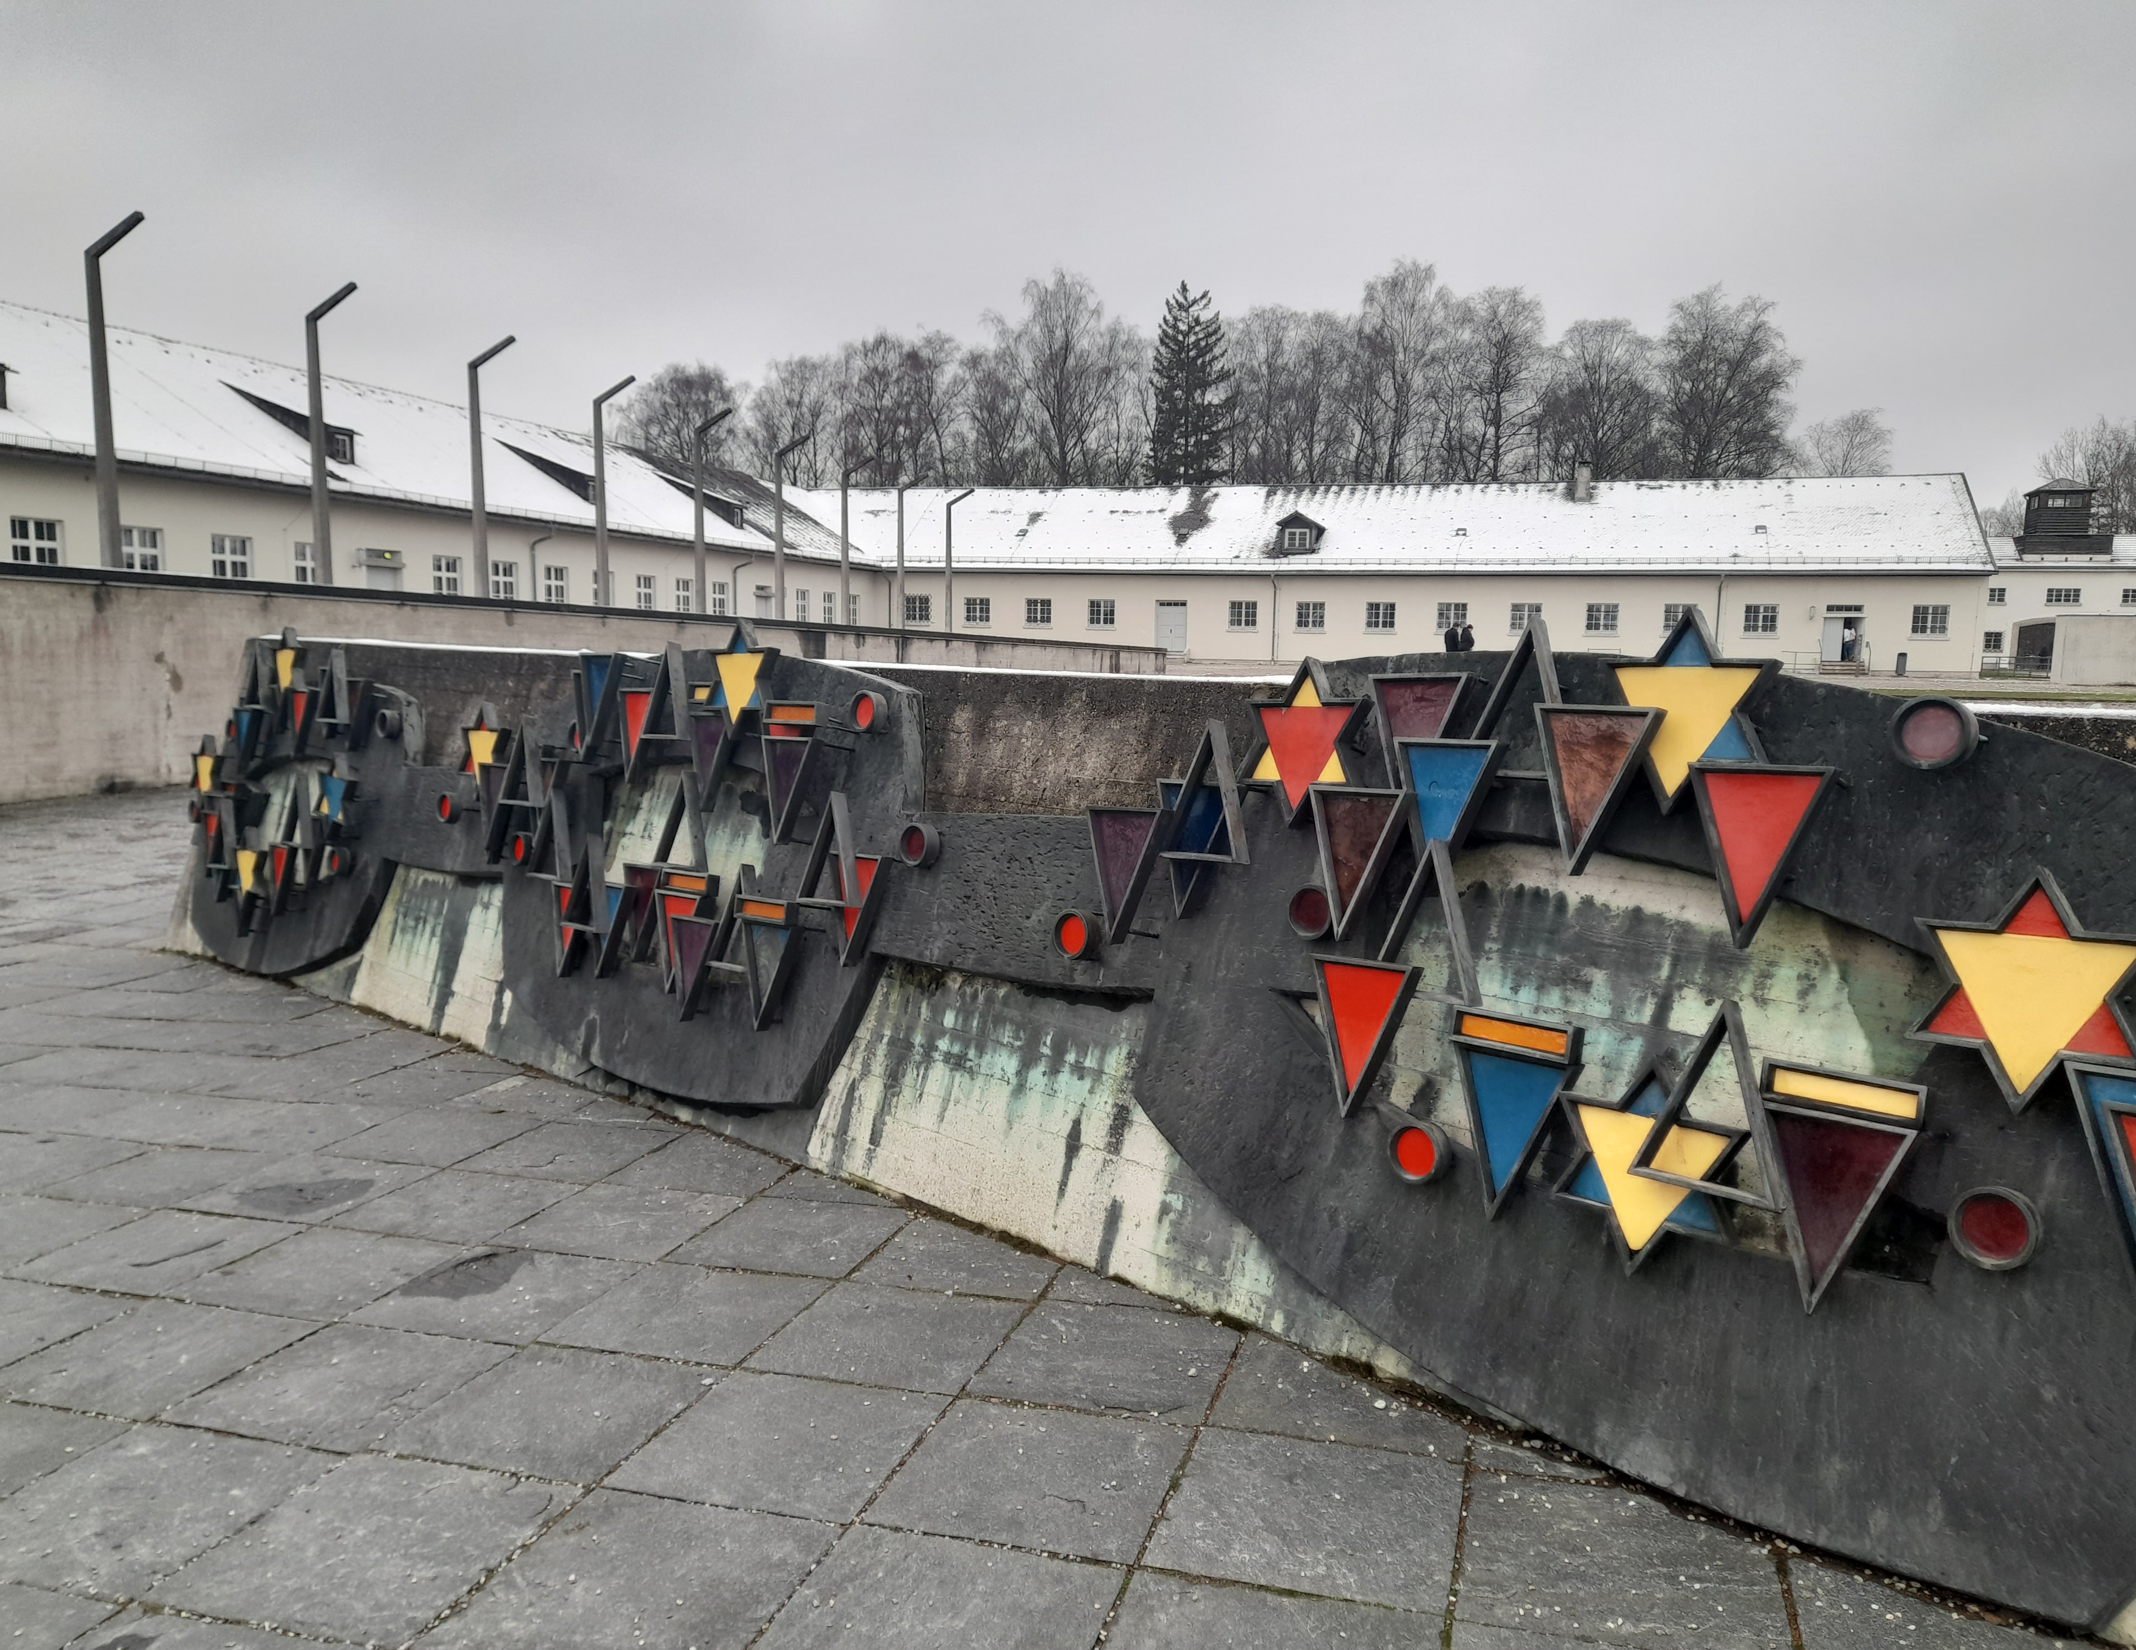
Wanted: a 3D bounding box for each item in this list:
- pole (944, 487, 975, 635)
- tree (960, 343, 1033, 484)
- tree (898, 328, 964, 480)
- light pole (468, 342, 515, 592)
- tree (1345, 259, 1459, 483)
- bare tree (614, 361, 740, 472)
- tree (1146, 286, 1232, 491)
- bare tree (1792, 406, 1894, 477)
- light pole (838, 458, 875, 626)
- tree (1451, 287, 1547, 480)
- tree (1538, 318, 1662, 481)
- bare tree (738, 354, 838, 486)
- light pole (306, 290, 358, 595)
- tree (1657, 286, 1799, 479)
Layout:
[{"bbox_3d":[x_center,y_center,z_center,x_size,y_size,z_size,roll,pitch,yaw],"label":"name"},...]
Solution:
[{"bbox_3d":[-3.224,-7.523,47.605,0.772,4.997,0.230,3,6,16],"label":"pole"},{"bbox_3d":[-5.075,-22.206,109.141,5.024,21.256,5.024,3,6,16],"label":"tree"},{"bbox_3d":[-9.491,-22.865,110.192,4.363,22.201,4.363,3,6,16],"label":"tree"},{"bbox_3d":[-8.123,-4.401,22.580,0.740,4.956,0.210,3,7,17],"label":"light pole"},{"bbox_3d":[21.257,-23.493,103.389,7.283,25.882,7.283,3,6,16],"label":"tree"},{"bbox_3d":[-29.663,-24.288,121.230,9.606,21.793,9.606,3,7,17],"label":"bare tree"},{"bbox_3d":[8.460,-25.480,114.500,6.357,26.590,6.357,3,7,17],"label":"tree"},{"bbox_3d":[55.084,-20.623,114.025,7.090,18.158,7.090,3,7,17],"label":"bare tree"},{"bbox_3d":[-5.284,-6.864,40.457,0.864,4.981,0.230,3,6,16],"label":"light pole"},{"bbox_3d":[27.344,-22.328,102.288,6.009,23.993,6.009,3,6,16],"label":"tree"},{"bbox_3d":[35.687,-22.712,108.305,8.334,23.135,8.334,3,7,17],"label":"tree"},{"bbox_3d":[-20.938,-24.087,119.244,7.276,22.049,7.276,3,7,17],"label":"bare tree"},{"bbox_3d":[-10.495,-5.249,22.913,0.791,4.933,0.230,3,6,16],"label":"light pole"},{"bbox_3d":[43.883,-23.490,107.415,9.518,25.079,9.518,3,7,17],"label":"tree"}]

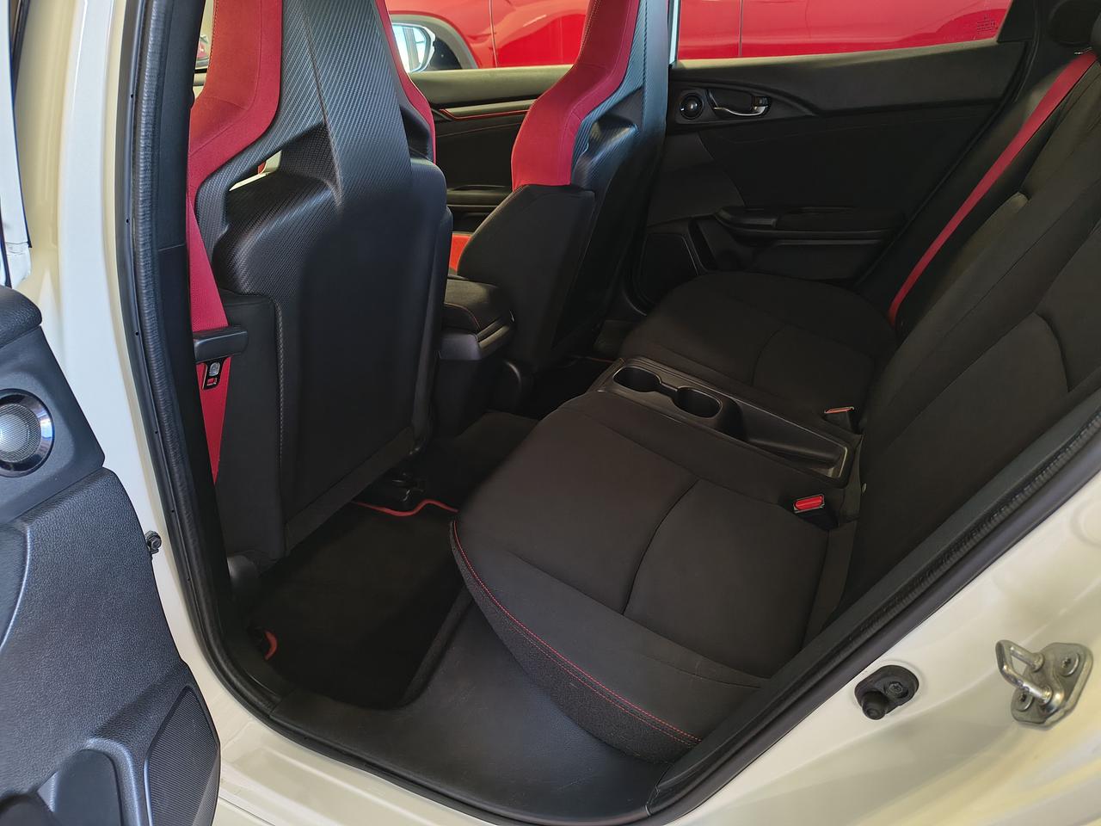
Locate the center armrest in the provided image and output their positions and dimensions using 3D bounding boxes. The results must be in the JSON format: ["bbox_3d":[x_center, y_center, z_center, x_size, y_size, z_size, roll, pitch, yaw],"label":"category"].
[{"bbox_3d":[-0.198,-0.203,1.358,0.260,0.060,0.155,11,27,22],"label":"center armrest"}]

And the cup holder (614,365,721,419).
[{"bbox_3d":[0.185,-0.018,1.270,0.180,0.056,0.090,22,31,16],"label":"cup holder"}]

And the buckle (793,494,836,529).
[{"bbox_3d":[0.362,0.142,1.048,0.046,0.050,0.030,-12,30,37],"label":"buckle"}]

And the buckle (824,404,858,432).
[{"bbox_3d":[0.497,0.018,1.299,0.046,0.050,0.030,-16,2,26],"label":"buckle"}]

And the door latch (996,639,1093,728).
[{"bbox_3d":[0.298,0.163,0.468,0.038,0.057,0.043,28,22,-23],"label":"door latch"}]

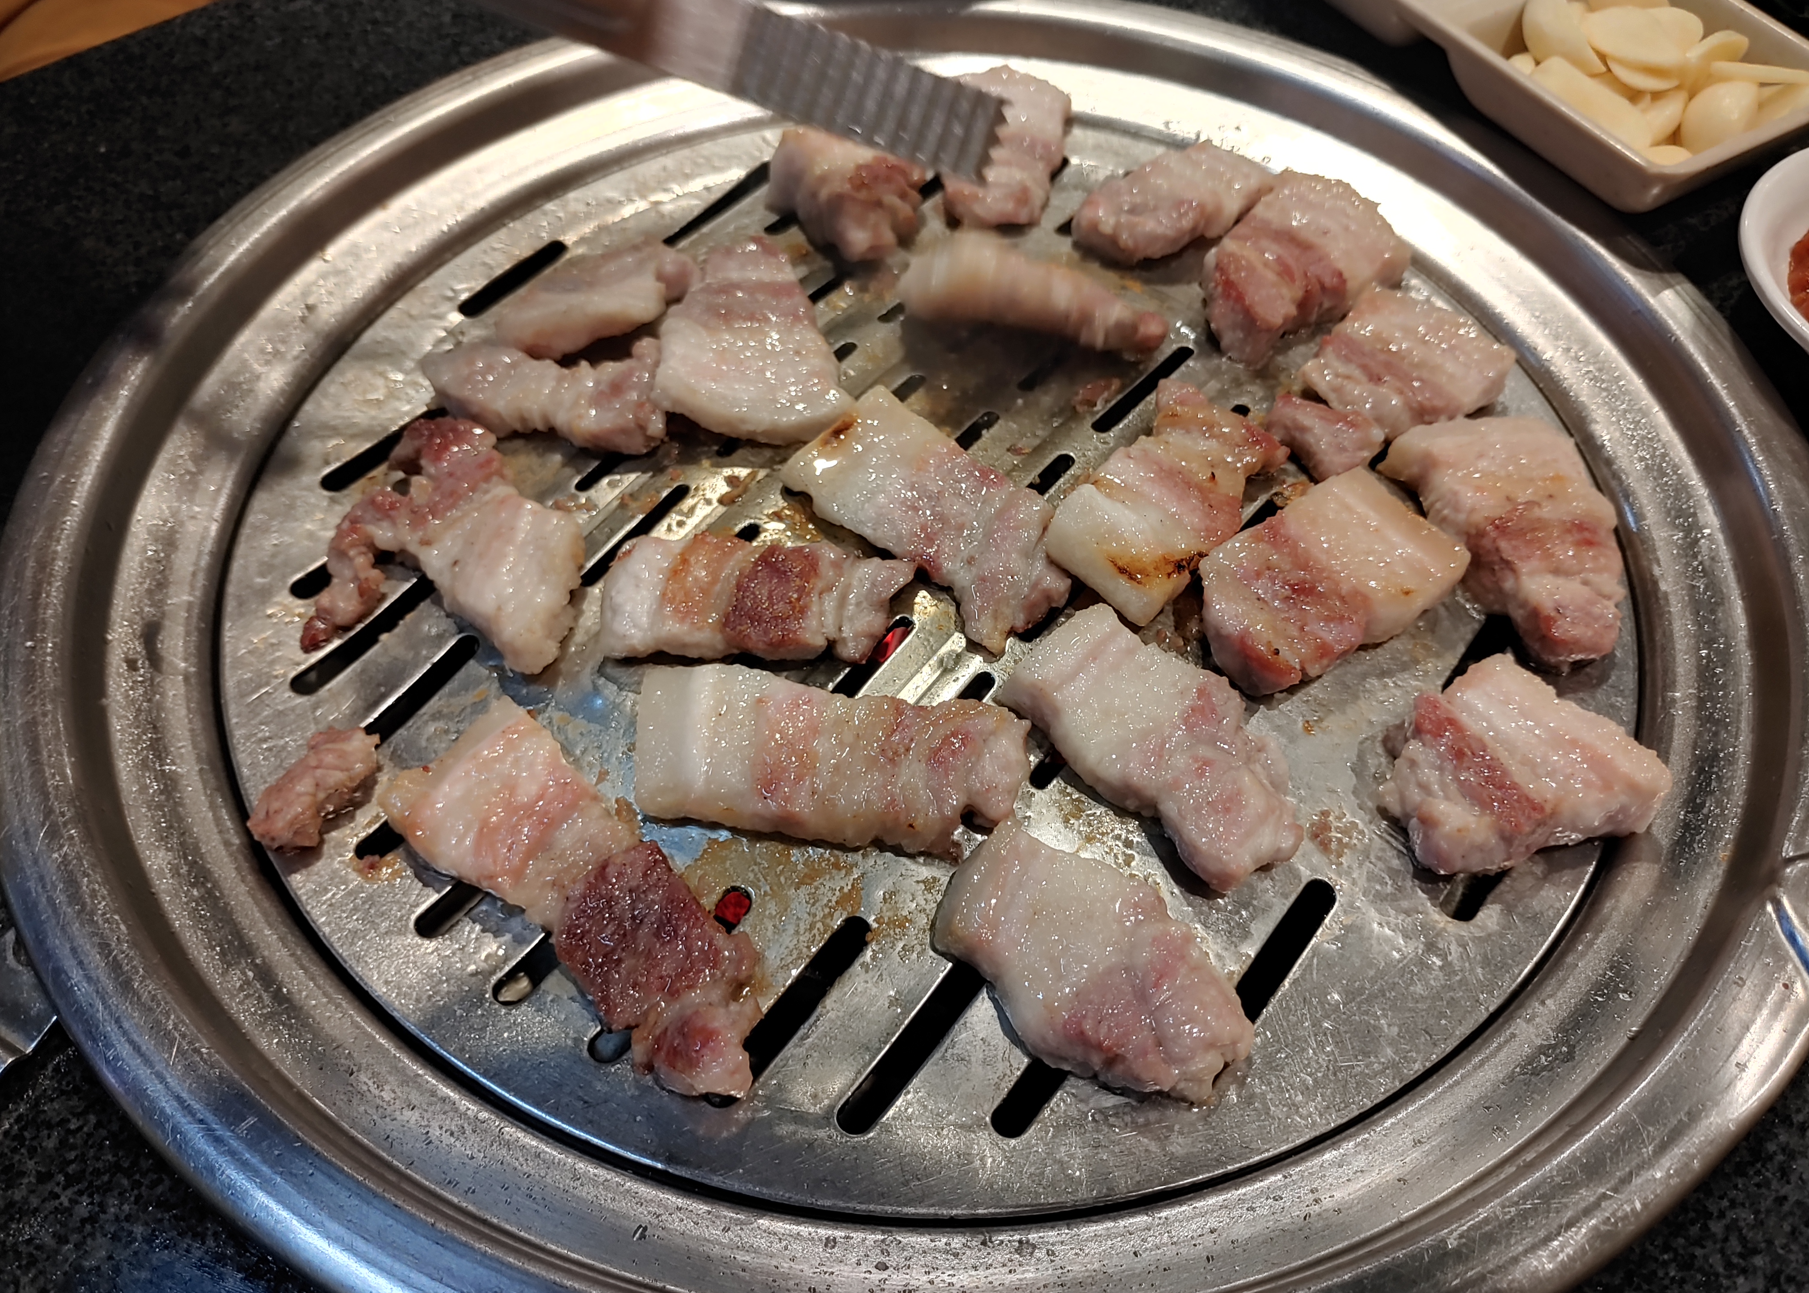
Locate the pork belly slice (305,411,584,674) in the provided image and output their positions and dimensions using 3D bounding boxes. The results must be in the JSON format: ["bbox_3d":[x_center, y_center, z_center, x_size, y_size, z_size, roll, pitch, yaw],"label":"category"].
[{"bbox_3d":[-0.091,-0.021,0.284,0.052,0.014,0.057,6,54,2],"label":"pork belly slice"}]

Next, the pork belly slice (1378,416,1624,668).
[{"bbox_3d":[0.131,-0.023,0.287,0.036,0.021,0.059,-16,56,-13],"label":"pork belly slice"}]

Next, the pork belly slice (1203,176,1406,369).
[{"bbox_3d":[0.094,-0.095,0.338,0.049,0.022,0.036,-24,58,-18],"label":"pork belly slice"}]

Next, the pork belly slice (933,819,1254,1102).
[{"bbox_3d":[0.032,0.055,0.231,0.029,0.017,0.056,-37,63,-24],"label":"pork belly slice"}]

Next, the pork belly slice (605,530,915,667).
[{"bbox_3d":[-0.030,-0.010,0.279,0.063,0.012,0.025,0,54,-2],"label":"pork belly slice"}]

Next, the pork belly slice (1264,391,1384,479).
[{"bbox_3d":[0.089,-0.047,0.288,0.023,0.011,0.012,25,57,17],"label":"pork belly slice"}]

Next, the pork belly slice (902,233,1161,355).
[{"bbox_3d":[0.030,-0.082,0.318,0.064,0.018,0.021,11,54,-7],"label":"pork belly slice"}]

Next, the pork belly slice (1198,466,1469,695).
[{"bbox_3d":[0.081,-0.015,0.263,0.052,0.013,0.031,-28,58,-20],"label":"pork belly slice"}]

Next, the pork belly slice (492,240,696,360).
[{"bbox_3d":[-0.076,-0.084,0.327,0.049,0.014,0.019,-24,58,-18],"label":"pork belly slice"}]

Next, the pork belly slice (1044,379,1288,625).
[{"bbox_3d":[0.053,-0.032,0.275,0.030,0.011,0.053,30,59,20],"label":"pork belly slice"}]

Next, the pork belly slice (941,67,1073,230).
[{"bbox_3d":[0.025,-0.129,0.344,0.030,0.012,0.046,1,63,0],"label":"pork belly slice"}]

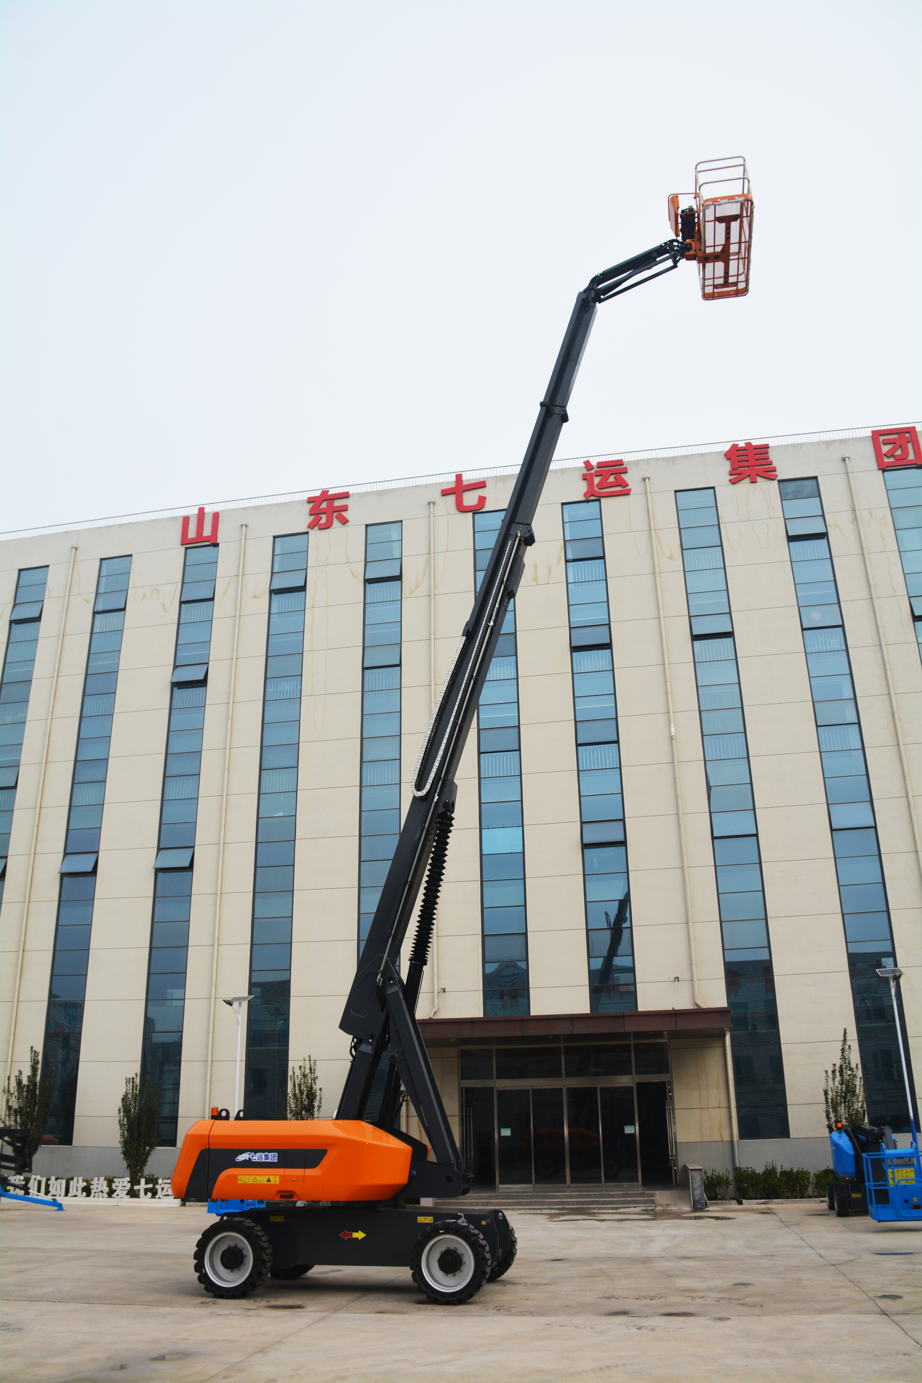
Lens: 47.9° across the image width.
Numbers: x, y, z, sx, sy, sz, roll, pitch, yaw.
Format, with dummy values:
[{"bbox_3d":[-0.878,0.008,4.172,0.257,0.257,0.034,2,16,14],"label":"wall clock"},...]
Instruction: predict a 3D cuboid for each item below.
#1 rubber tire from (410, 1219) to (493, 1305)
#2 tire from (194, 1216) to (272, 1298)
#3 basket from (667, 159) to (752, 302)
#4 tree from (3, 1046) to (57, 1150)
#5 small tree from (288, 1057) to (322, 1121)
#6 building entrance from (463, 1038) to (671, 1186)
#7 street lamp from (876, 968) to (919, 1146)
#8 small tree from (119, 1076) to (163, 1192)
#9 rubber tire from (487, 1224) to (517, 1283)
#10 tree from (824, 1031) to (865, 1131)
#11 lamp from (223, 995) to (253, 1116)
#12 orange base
[{"bbox_3d":[-0.098,7.596,13.867,1.020,1.020,0.360,-5,-21,10],"label":"rubber tire"},{"bbox_3d":[-3.148,7.861,14.444,1.020,1.020,0.360,-5,-21,10],"label":"tire"},{"bbox_3d":[4.867,-9.046,20.467,1.500,1.250,2.450,-5,-21,10],"label":"basket"},{"bbox_3d":[-13.495,13.272,32.228,1.700,4.300,1.700,-5,-21,10],"label":"tree"},{"bbox_3d":[-4.520,12.688,30.282,1.150,3.900,1.150,-5,-21,10],"label":"small tree"},{"bbox_3d":[2.984,12.153,30.030,6.150,4.100,0.400,-5,-21,10],"label":"building entrance"},{"bbox_3d":[11.779,10.158,27.436,0.800,5.700,1.500,-5,-21,10],"label":"street lamp"},{"bbox_3d":[-9.771,13.338,31.226,1.400,3.500,1.400,-5,-21,10],"label":"small tree"},{"bbox_3d":[0.367,8.371,15.745,1.020,1.020,0.360,-5,-21,10],"label":"rubber tire"},{"bbox_3d":[10.616,11.221,27.996,1.200,4.200,1.200,-5,-21,10],"label":"tree"},{"bbox_3d":[-6.672,11.809,30.276,0.800,5.700,1.500,-5,-21,10],"label":"lamp"},{"bbox_3d":[-2.188,6.916,15.446,3.450,1.060,2.350,-5,-21,10],"label":"orange base"}]

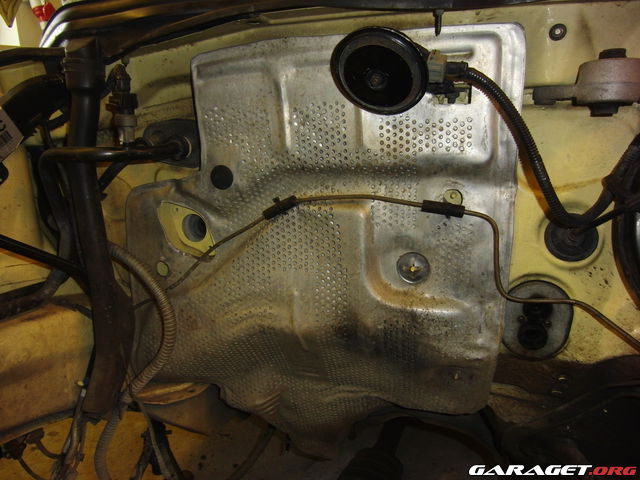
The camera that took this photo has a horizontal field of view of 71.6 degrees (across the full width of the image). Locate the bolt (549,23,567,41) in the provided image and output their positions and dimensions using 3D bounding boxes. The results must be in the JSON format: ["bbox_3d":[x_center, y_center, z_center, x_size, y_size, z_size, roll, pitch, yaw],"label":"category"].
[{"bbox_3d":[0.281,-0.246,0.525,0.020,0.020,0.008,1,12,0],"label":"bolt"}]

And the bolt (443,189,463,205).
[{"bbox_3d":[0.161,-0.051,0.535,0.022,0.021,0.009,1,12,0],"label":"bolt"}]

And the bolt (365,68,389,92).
[{"bbox_3d":[0.060,-0.170,0.470,0.022,0.022,0.012,0,-7,-6],"label":"bolt"}]

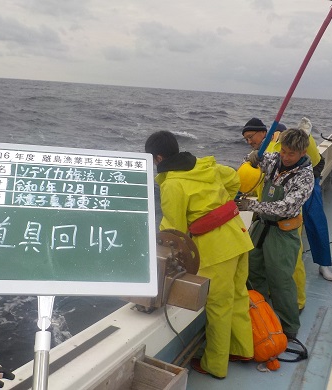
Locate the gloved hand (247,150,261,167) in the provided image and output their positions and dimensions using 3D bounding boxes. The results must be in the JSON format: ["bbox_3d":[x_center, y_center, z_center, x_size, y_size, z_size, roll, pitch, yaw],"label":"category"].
[{"bbox_3d":[0.621,-0.259,3.196,0.100,0.130,0.110,13,16,36],"label":"gloved hand"}]

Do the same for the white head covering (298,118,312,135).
[{"bbox_3d":[1.207,-0.601,3.898,0.100,0.170,0.110,-4,15,-31],"label":"white head covering"}]

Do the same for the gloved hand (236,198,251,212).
[{"bbox_3d":[0.528,0.072,3.070,0.160,0.100,0.100,0,14,-17],"label":"gloved hand"}]

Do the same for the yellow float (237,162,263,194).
[{"bbox_3d":[0.584,-0.113,3.170,0.190,0.230,0.190,31,13,23],"label":"yellow float"}]

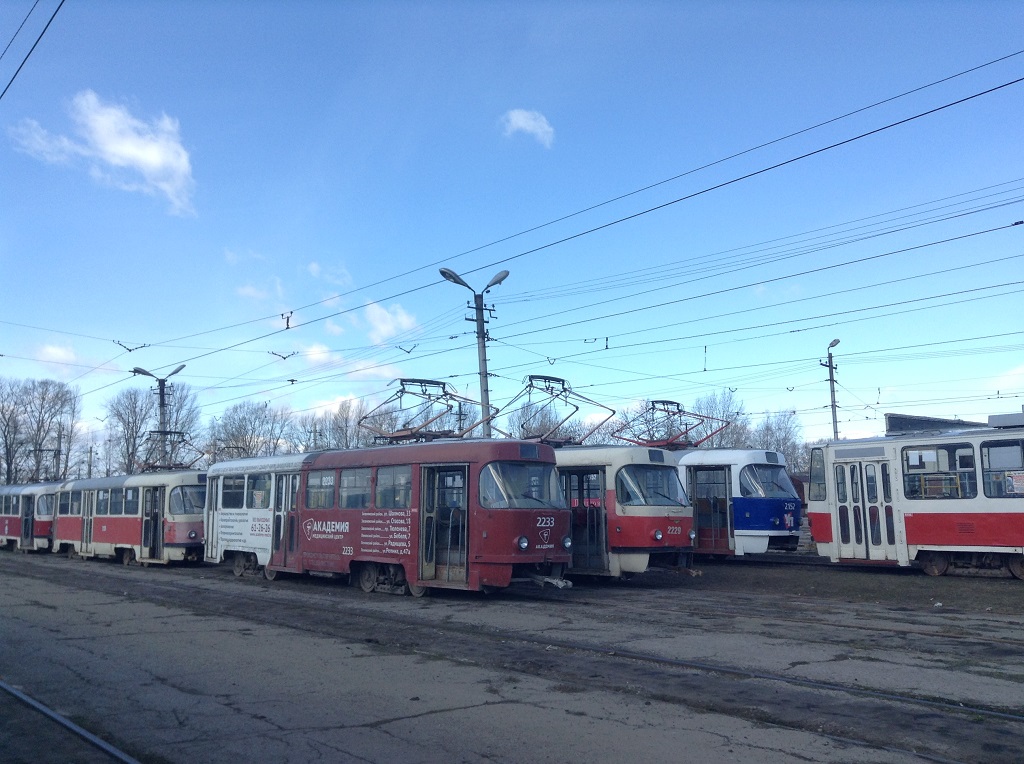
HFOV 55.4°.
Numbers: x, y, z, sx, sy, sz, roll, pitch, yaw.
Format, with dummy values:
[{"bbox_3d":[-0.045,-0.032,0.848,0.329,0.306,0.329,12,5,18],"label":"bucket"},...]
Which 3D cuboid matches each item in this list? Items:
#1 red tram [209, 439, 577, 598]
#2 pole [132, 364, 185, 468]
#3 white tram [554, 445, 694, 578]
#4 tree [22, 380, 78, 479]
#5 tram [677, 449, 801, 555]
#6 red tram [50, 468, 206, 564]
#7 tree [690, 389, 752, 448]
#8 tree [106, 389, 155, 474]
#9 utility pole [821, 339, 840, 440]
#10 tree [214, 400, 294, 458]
[{"bbox_3d":[-3.720,3.094,22.693,2.500,3.100,14.100,4,-9,-40],"label":"red tram"},{"bbox_3d":[-17.891,3.613,49.452,2.650,9.080,0.450,4,-9,-40],"label":"pole"},{"bbox_3d":[-1.025,3.385,25.383,2.500,3.100,14.100,5,-9,-41],"label":"white tram"},{"bbox_3d":[-45.228,6.693,94.959,5.600,14.170,5.200,-1,-7,0],"label":"tree"},{"bbox_3d":[2.852,3.763,29.973,2.500,3.100,14.100,4,-8,-38],"label":"tram"},{"bbox_3d":[-13.410,4.808,34.448,2.500,3.100,14.100,4,-9,-40],"label":"red tram"},{"bbox_3d":[21.300,6.738,97.829,6.200,12.240,5.800,-1,-7,0],"label":"tree"},{"bbox_3d":[-37.233,7.011,94.905,5.000,13.230,4.800,-1,-7,0],"label":"tree"},{"bbox_3d":[15.452,2.486,46.489,1.750,9.090,0.450,5,-9,-42],"label":"utility pole"},{"bbox_3d":[-25.917,7.791,97.810,8.000,11.920,7.200,-1,-7,0],"label":"tree"}]

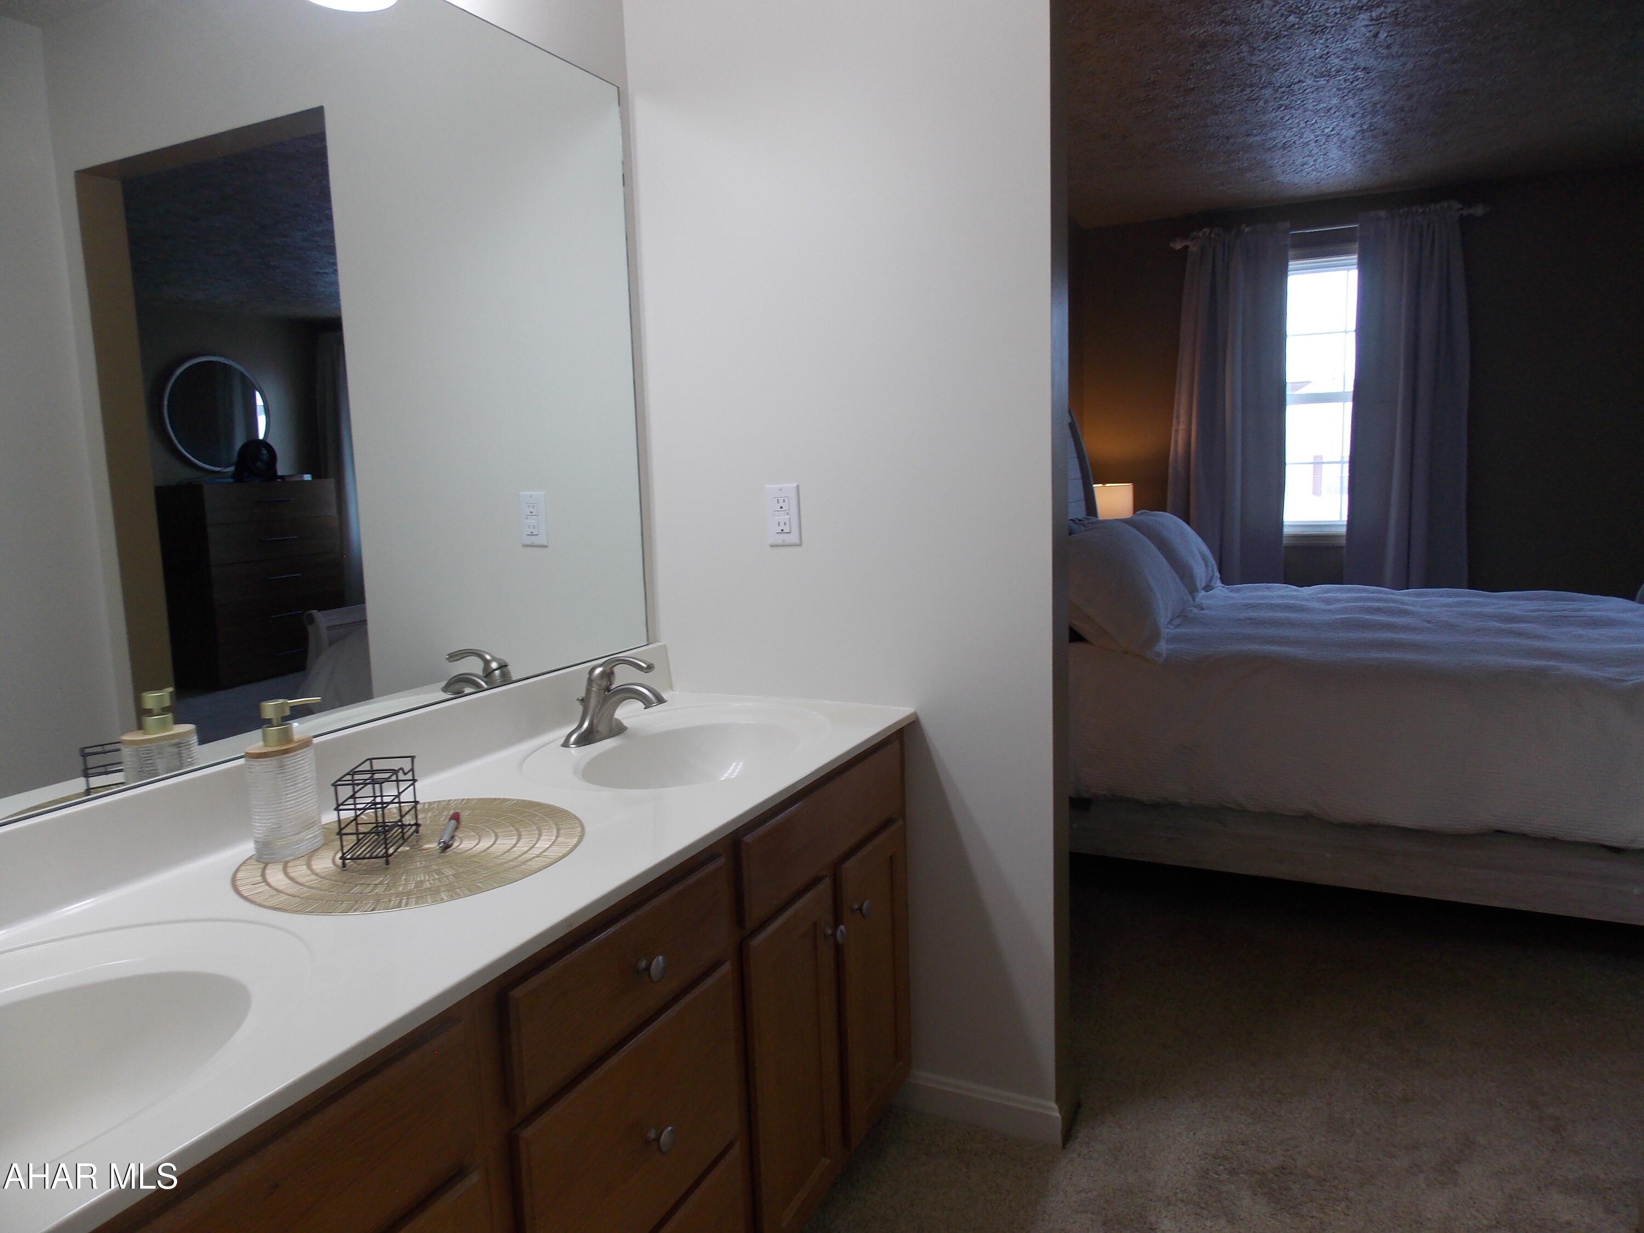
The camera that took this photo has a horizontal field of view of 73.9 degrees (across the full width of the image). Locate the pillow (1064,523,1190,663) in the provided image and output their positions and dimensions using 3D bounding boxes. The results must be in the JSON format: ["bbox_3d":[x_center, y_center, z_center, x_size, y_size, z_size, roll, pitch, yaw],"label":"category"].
[{"bbox_3d":[0.901,-0.111,3.381,0.220,0.460,0.900,-42,-11,25],"label":"pillow"}]

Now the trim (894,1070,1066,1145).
[{"bbox_3d":[0.282,0.927,2.077,0.357,0.075,0.014,2,9,25],"label":"trim"}]

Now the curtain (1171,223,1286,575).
[{"bbox_3d":[2.038,-0.788,5.541,0.549,2.296,0.120,2,9,25],"label":"curtain"}]

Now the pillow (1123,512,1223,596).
[{"bbox_3d":[1.294,-0.238,4.247,0.220,0.460,0.880,-42,-11,25],"label":"pillow"}]

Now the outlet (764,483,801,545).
[{"bbox_3d":[-0.073,-0.192,2.079,0.071,0.116,0.008,2,9,25],"label":"outlet"}]

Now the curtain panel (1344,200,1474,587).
[{"bbox_3d":[2.784,-0.765,5.187,0.505,2.302,0.120,2,9,25],"label":"curtain panel"}]

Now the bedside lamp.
[{"bbox_3d":[1.442,-0.433,5.569,0.290,0.480,0.290,2,9,25],"label":"bedside lamp"}]

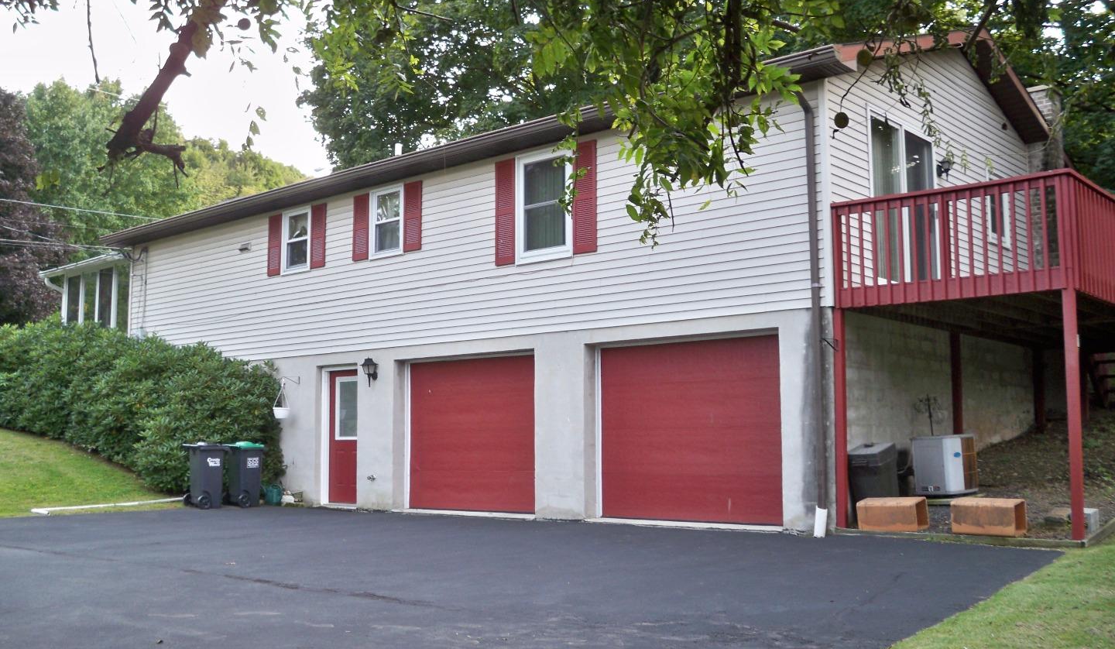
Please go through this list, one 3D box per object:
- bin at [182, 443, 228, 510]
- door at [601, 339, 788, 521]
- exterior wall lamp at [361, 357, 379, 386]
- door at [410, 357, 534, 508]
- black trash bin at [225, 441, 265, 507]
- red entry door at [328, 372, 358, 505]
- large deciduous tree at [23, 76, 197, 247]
[{"bbox_3d":[-5.353,2.285,17.052,0.500,0.970,0.550,-6,-8,40],"label":"bin"},{"bbox_3d":[1.549,1.245,13.205,2.680,2.120,0.080,-6,-8,40],"label":"door"},{"bbox_3d":[-2.737,0.699,16.438,0.230,0.440,0.250,-6,-8,40],"label":"exterior wall lamp"},{"bbox_3d":[-1.141,1.518,15.501,2.680,2.110,0.080,-6,-8,40],"label":"door"},{"bbox_3d":[-4.859,2.315,17.365,0.500,0.970,0.550,-6,-8,40],"label":"black trash bin"},{"bbox_3d":[-3.209,1.711,17.174,0.860,2.030,0.060,-6,-8,40],"label":"red entry door"},{"bbox_3d":[-16.555,-2.815,41.325,7.500,12.648,7.500,-6,-8,40],"label":"large deciduous tree"}]

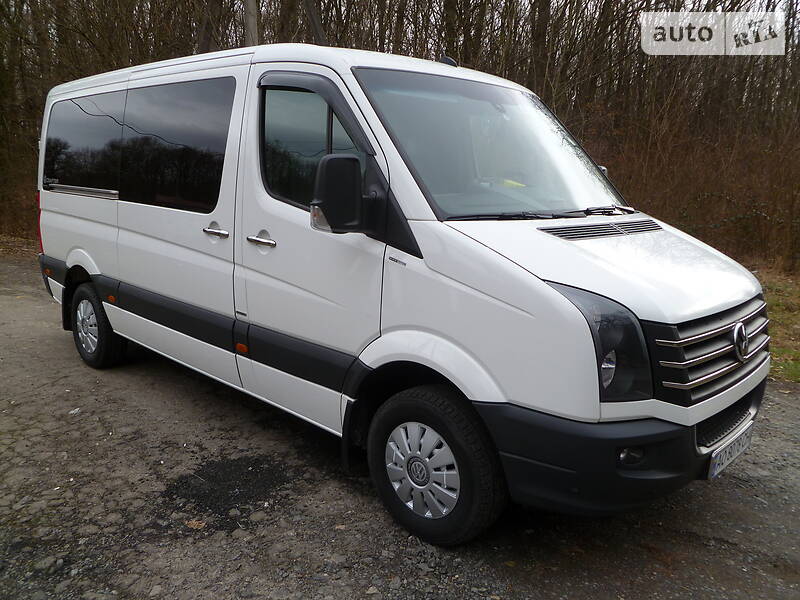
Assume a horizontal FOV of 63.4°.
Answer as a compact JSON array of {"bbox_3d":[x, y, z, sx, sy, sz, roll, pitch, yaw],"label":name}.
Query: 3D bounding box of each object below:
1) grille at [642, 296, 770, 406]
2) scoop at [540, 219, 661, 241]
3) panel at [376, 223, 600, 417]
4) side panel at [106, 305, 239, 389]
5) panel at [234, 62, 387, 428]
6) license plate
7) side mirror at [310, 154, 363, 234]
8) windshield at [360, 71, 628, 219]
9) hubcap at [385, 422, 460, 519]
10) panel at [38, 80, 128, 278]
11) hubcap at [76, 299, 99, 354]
[{"bbox_3d":[1.380,0.181,2.828,0.240,0.340,1.240,13,16,42],"label":"grille"},{"bbox_3d":[1.021,-0.337,3.083,1.180,0.050,0.160,-10,39,-46],"label":"scoop"},{"bbox_3d":[0.346,0.048,2.600,1.000,0.680,0.255,13,16,42],"label":"panel"},{"bbox_3d":[-1.581,0.270,4.362,1.800,0.220,0.060,13,16,42],"label":"side panel"},{"bbox_3d":[-0.470,-0.298,3.305,1.300,1.845,0.230,13,16,42],"label":"panel"},{"bbox_3d":[1.458,0.647,2.832,0.020,0.112,0.520,13,16,42],"label":"license plate"},{"bbox_3d":[-0.243,-0.438,2.721,0.165,0.340,0.210,13,16,42],"label":"side mirror"},{"bbox_3d":[0.578,-0.814,3.427,1.750,0.200,1.120,-10,60,-46],"label":"windshield"},{"bbox_3d":[0.098,0.750,2.856,0.435,0.435,0.070,11,15,42],"label":"hubcap"},{"bbox_3d":[-2.572,-0.984,5.195,1.740,1.430,0.220,13,16,42],"label":"panel"},{"bbox_3d":[-2.556,0.220,5.309,0.435,0.435,0.070,11,15,42],"label":"hubcap"}]

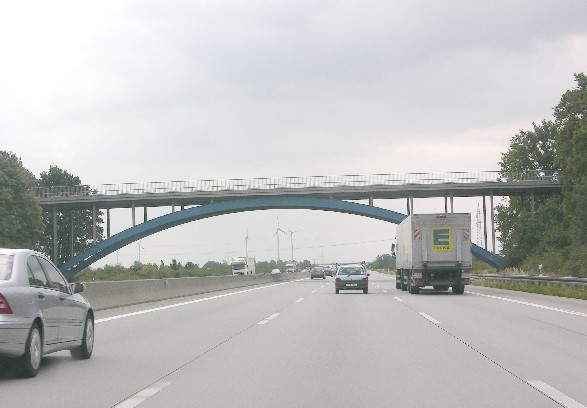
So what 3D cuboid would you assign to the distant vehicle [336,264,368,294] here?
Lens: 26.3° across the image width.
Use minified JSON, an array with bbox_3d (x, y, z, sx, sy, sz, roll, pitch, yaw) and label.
[{"bbox_3d":[2.891,3.749,61.971,1.640,1.410,3.700,-1,-3,2],"label":"distant vehicle"}]

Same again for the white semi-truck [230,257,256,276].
[{"bbox_3d":[-8.563,11.020,216.316,2.550,3.750,16.000,-1,-3,2],"label":"white semi-truck"}]

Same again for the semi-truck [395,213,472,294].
[{"bbox_3d":[6.820,2.576,62.509,2.550,3.550,16.000,-1,-3,2],"label":"semi-truck"}]

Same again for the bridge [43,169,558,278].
[{"bbox_3d":[-0.848,2.624,134.218,57.000,10.300,8.800,-1,-3,4],"label":"bridge"}]

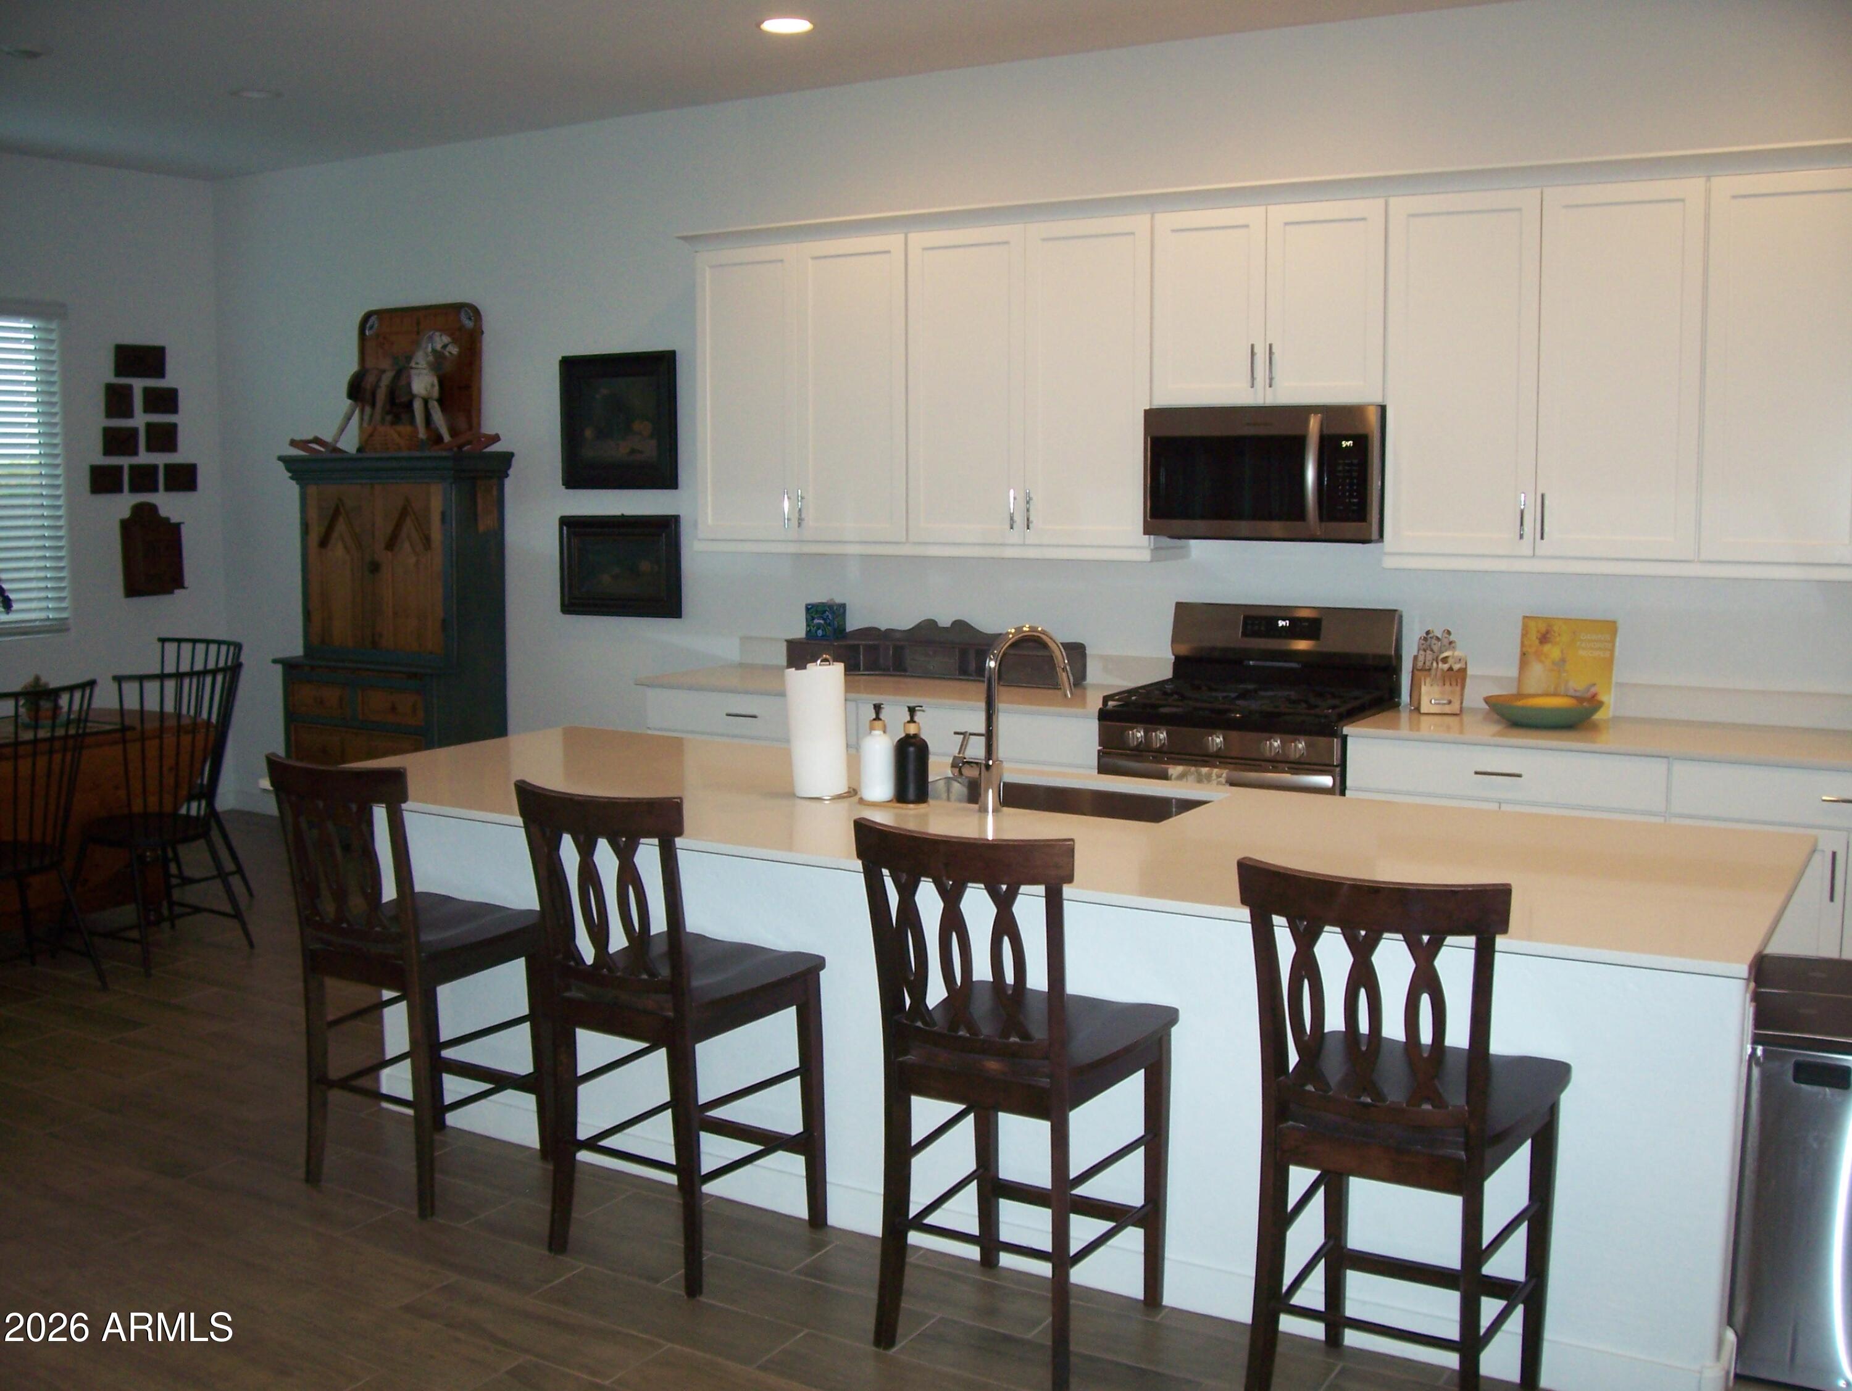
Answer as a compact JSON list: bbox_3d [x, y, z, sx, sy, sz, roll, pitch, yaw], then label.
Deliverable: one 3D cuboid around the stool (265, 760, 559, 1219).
[{"bbox_3d":[-1.169,0.620,4.150,0.460,1.020,0.530,4,8,31],"label":"stool"}]

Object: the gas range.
[{"bbox_3d":[1.009,0.329,5.667,0.760,1.193,0.720,4,7,31],"label":"gas range"}]

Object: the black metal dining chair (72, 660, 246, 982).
[{"bbox_3d":[-2.568,0.391,6.044,0.550,0.970,0.550,4,7,31],"label":"black metal dining chair"}]

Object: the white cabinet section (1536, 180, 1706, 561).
[{"bbox_3d":[2.013,-0.914,5.229,0.447,1.053,0.320,4,8,30],"label":"white cabinet section"}]

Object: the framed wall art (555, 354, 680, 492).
[{"bbox_3d":[-1.231,-1.098,7.309,0.610,0.543,0.050,4,7,31],"label":"framed wall art"}]

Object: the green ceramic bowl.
[{"bbox_3d":[1.768,0.049,5.230,0.340,0.070,0.340,0,7,0],"label":"green ceramic bowl"}]

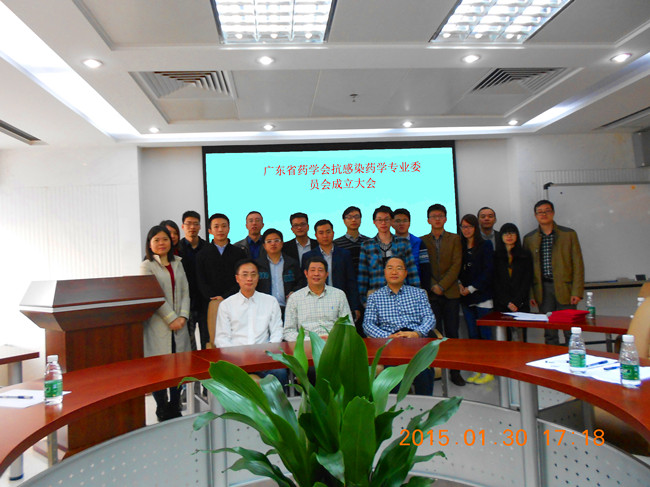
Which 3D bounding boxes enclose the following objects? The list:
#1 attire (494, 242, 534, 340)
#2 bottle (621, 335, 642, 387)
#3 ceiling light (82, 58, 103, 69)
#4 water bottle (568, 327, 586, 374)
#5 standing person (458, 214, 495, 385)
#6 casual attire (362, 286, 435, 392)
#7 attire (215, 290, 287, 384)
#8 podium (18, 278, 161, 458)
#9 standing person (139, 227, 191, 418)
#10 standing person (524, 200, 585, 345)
[{"bbox_3d":[1.808,0.634,4.600,0.400,1.260,0.280,-4,-2,26],"label":"attire"},{"bbox_3d":[1.049,0.407,1.680,0.060,0.178,0.060,-3,-2,17],"label":"bottle"},{"bbox_3d":[-1.376,-1.077,2.886,0.122,0.040,0.122,-3,-2,-6],"label":"ceiling light"},{"bbox_3d":[0.964,0.406,1.860,0.064,0.172,0.064,-3,-2,0],"label":"water bottle"},{"bbox_3d":[1.505,0.526,4.800,0.420,1.620,0.310,-5,-3,38],"label":"standing person"},{"bbox_3d":[0.504,0.761,3.300,0.540,0.930,0.700,-3,-2,5],"label":"casual attire"},{"bbox_3d":[-0.503,0.814,3.370,0.500,0.980,0.680,-2,-2,-10],"label":"attire"},{"bbox_3d":[-1.692,0.855,3.616,0.650,1.194,0.790,-4,-2,42],"label":"podium"},{"bbox_3d":[-1.316,0.645,4.060,0.440,1.610,0.310,-2,-2,-30],"label":"standing person"},{"bbox_3d":[2.201,0.439,4.700,0.560,1.690,0.320,-4,-2,21],"label":"standing person"}]

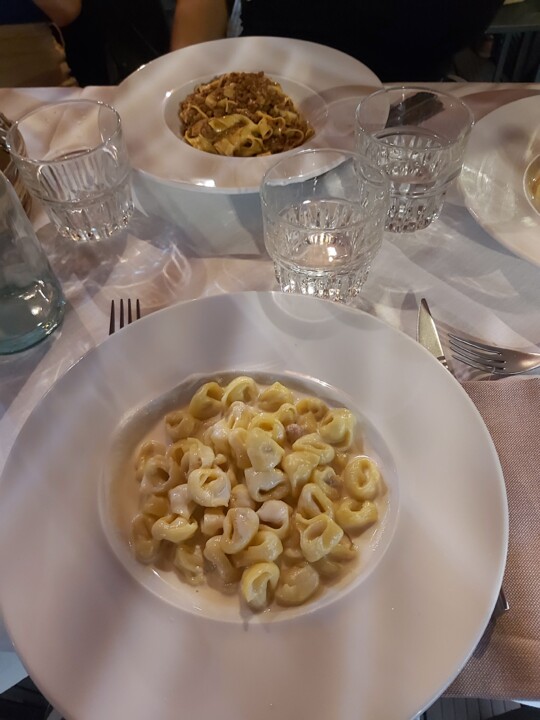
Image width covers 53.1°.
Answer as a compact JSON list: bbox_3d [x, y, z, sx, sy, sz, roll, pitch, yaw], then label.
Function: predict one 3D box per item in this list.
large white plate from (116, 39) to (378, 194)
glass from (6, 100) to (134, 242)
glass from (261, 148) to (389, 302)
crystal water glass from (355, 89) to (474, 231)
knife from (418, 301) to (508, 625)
[{"bbox_3d":[-0.024,-0.231,0.532,0.269,0.043,0.269,-2,54,2],"label":"large white plate"},{"bbox_3d":[-0.163,-0.159,0.464,0.088,0.083,0.088,-4,54,0],"label":"glass"},{"bbox_3d":[0.038,-0.095,0.406,0.088,0.083,0.088,-4,54,0],"label":"glass"},{"bbox_3d":[0.113,-0.164,0.452,0.088,0.083,0.088,-4,54,0],"label":"crystal water glass"},{"bbox_3d":[0.119,0.043,0.345,0.021,0.012,0.217,-2,54,1],"label":"knife"}]

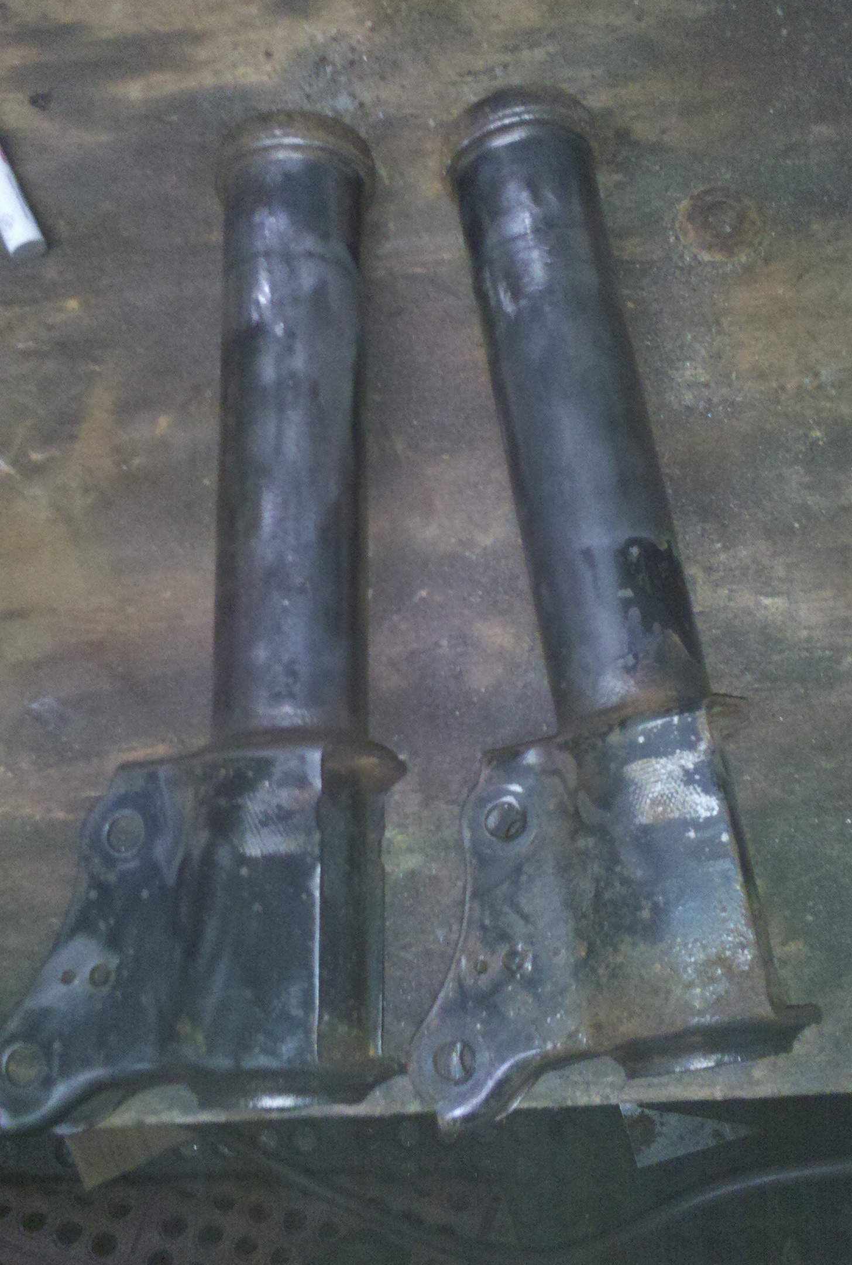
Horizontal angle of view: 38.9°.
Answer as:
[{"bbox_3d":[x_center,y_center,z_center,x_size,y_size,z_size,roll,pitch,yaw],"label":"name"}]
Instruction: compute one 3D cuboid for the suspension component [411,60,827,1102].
[{"bbox_3d":[0.036,-0.020,0.417,0.125,0.063,0.341,-12,73,9],"label":"suspension component"}]

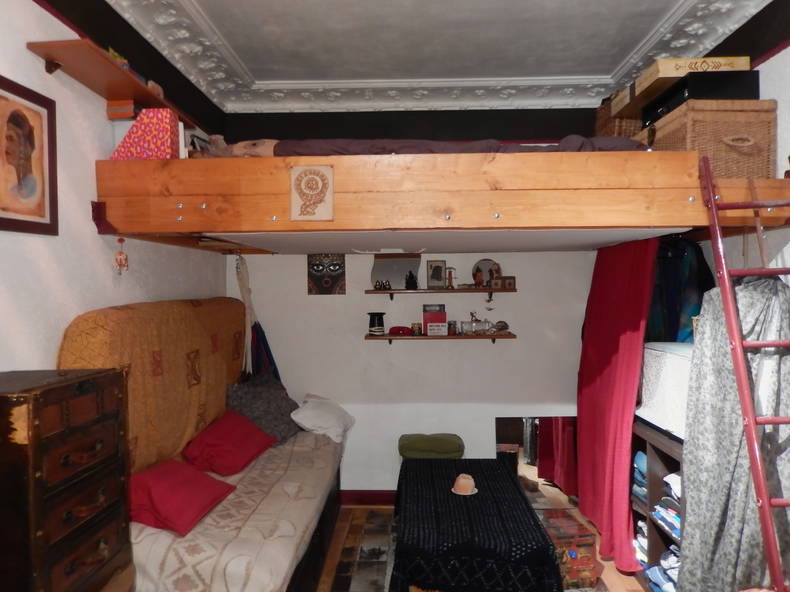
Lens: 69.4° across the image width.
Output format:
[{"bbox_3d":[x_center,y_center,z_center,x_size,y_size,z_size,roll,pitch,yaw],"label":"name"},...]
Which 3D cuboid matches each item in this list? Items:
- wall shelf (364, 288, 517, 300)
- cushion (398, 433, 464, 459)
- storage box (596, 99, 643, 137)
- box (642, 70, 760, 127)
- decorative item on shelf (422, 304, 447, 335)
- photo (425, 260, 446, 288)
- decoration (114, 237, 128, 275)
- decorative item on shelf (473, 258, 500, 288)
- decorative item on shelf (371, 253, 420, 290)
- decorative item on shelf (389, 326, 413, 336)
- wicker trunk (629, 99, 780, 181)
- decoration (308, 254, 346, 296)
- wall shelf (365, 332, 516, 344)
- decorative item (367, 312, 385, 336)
[{"bbox_3d":[0.296,-0.005,3.746,0.969,0.068,0.200,-1,1,1],"label":"wall shelf"},{"bbox_3d":[0.236,0.986,3.721,0.425,0.175,0.260,-1,1,1],"label":"cushion"},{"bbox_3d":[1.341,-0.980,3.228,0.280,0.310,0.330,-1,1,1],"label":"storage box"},{"bbox_3d":[1.272,-0.814,2.417,0.266,0.107,0.449,-1,1,1],"label":"box"},{"bbox_3d":[0.251,0.151,3.579,0.154,0.195,0.070,-1,1,1],"label":"decorative item on shelf"},{"bbox_3d":[0.267,-0.135,3.623,0.124,0.181,0.025,-1,1,1],"label":"photo"},{"bbox_3d":[-1.085,-0.159,2.263,0.048,0.150,0.045,-1,1,1],"label":"decoration"},{"bbox_3d":[0.606,-0.143,3.763,0.186,0.201,0.060,-1,1,1],"label":"decorative item on shelf"},{"bbox_3d":[0.006,-0.155,3.648,0.317,0.237,0.040,-1,1,1],"label":"decorative item on shelf"},{"bbox_3d":[0.039,0.230,3.736,0.155,0.059,0.100,-1,1,1],"label":"decorative item on shelf"},{"bbox_3d":[1.352,-0.591,2.611,0.352,0.400,0.660,-1,1,1],"label":"wicker trunk"},{"bbox_3d":[-0.441,-0.143,3.699,0.249,0.269,0.020,-1,1,1],"label":"decoration"},{"bbox_3d":[0.297,0.290,3.753,0.971,0.068,0.200,-1,1,1],"label":"wall shelf"},{"bbox_3d":[-0.119,0.185,3.748,0.120,0.150,0.120,-1,1,1],"label":"decorative item"}]

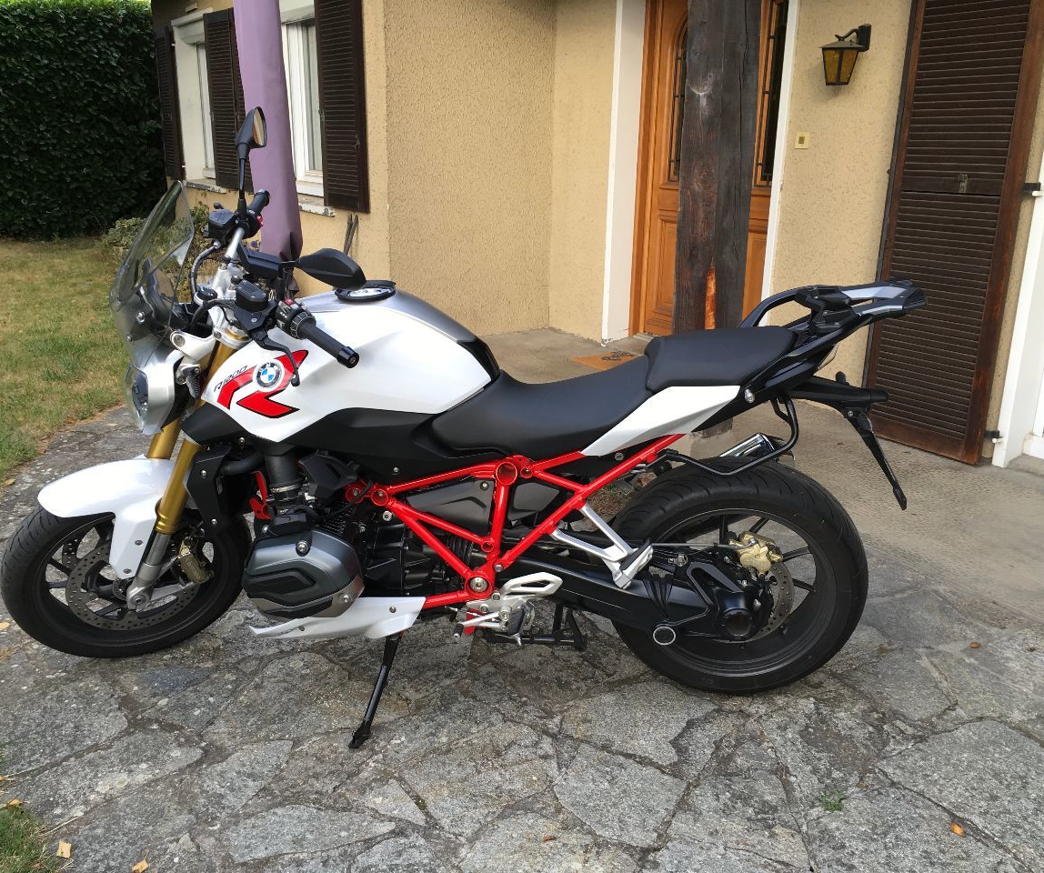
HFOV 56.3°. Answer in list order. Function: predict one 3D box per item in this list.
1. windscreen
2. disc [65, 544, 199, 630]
[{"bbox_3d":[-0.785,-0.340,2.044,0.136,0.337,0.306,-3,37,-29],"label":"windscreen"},{"bbox_3d":[-0.966,0.372,2.445,0.320,0.320,0.015,-15,43,-20],"label":"disc"}]

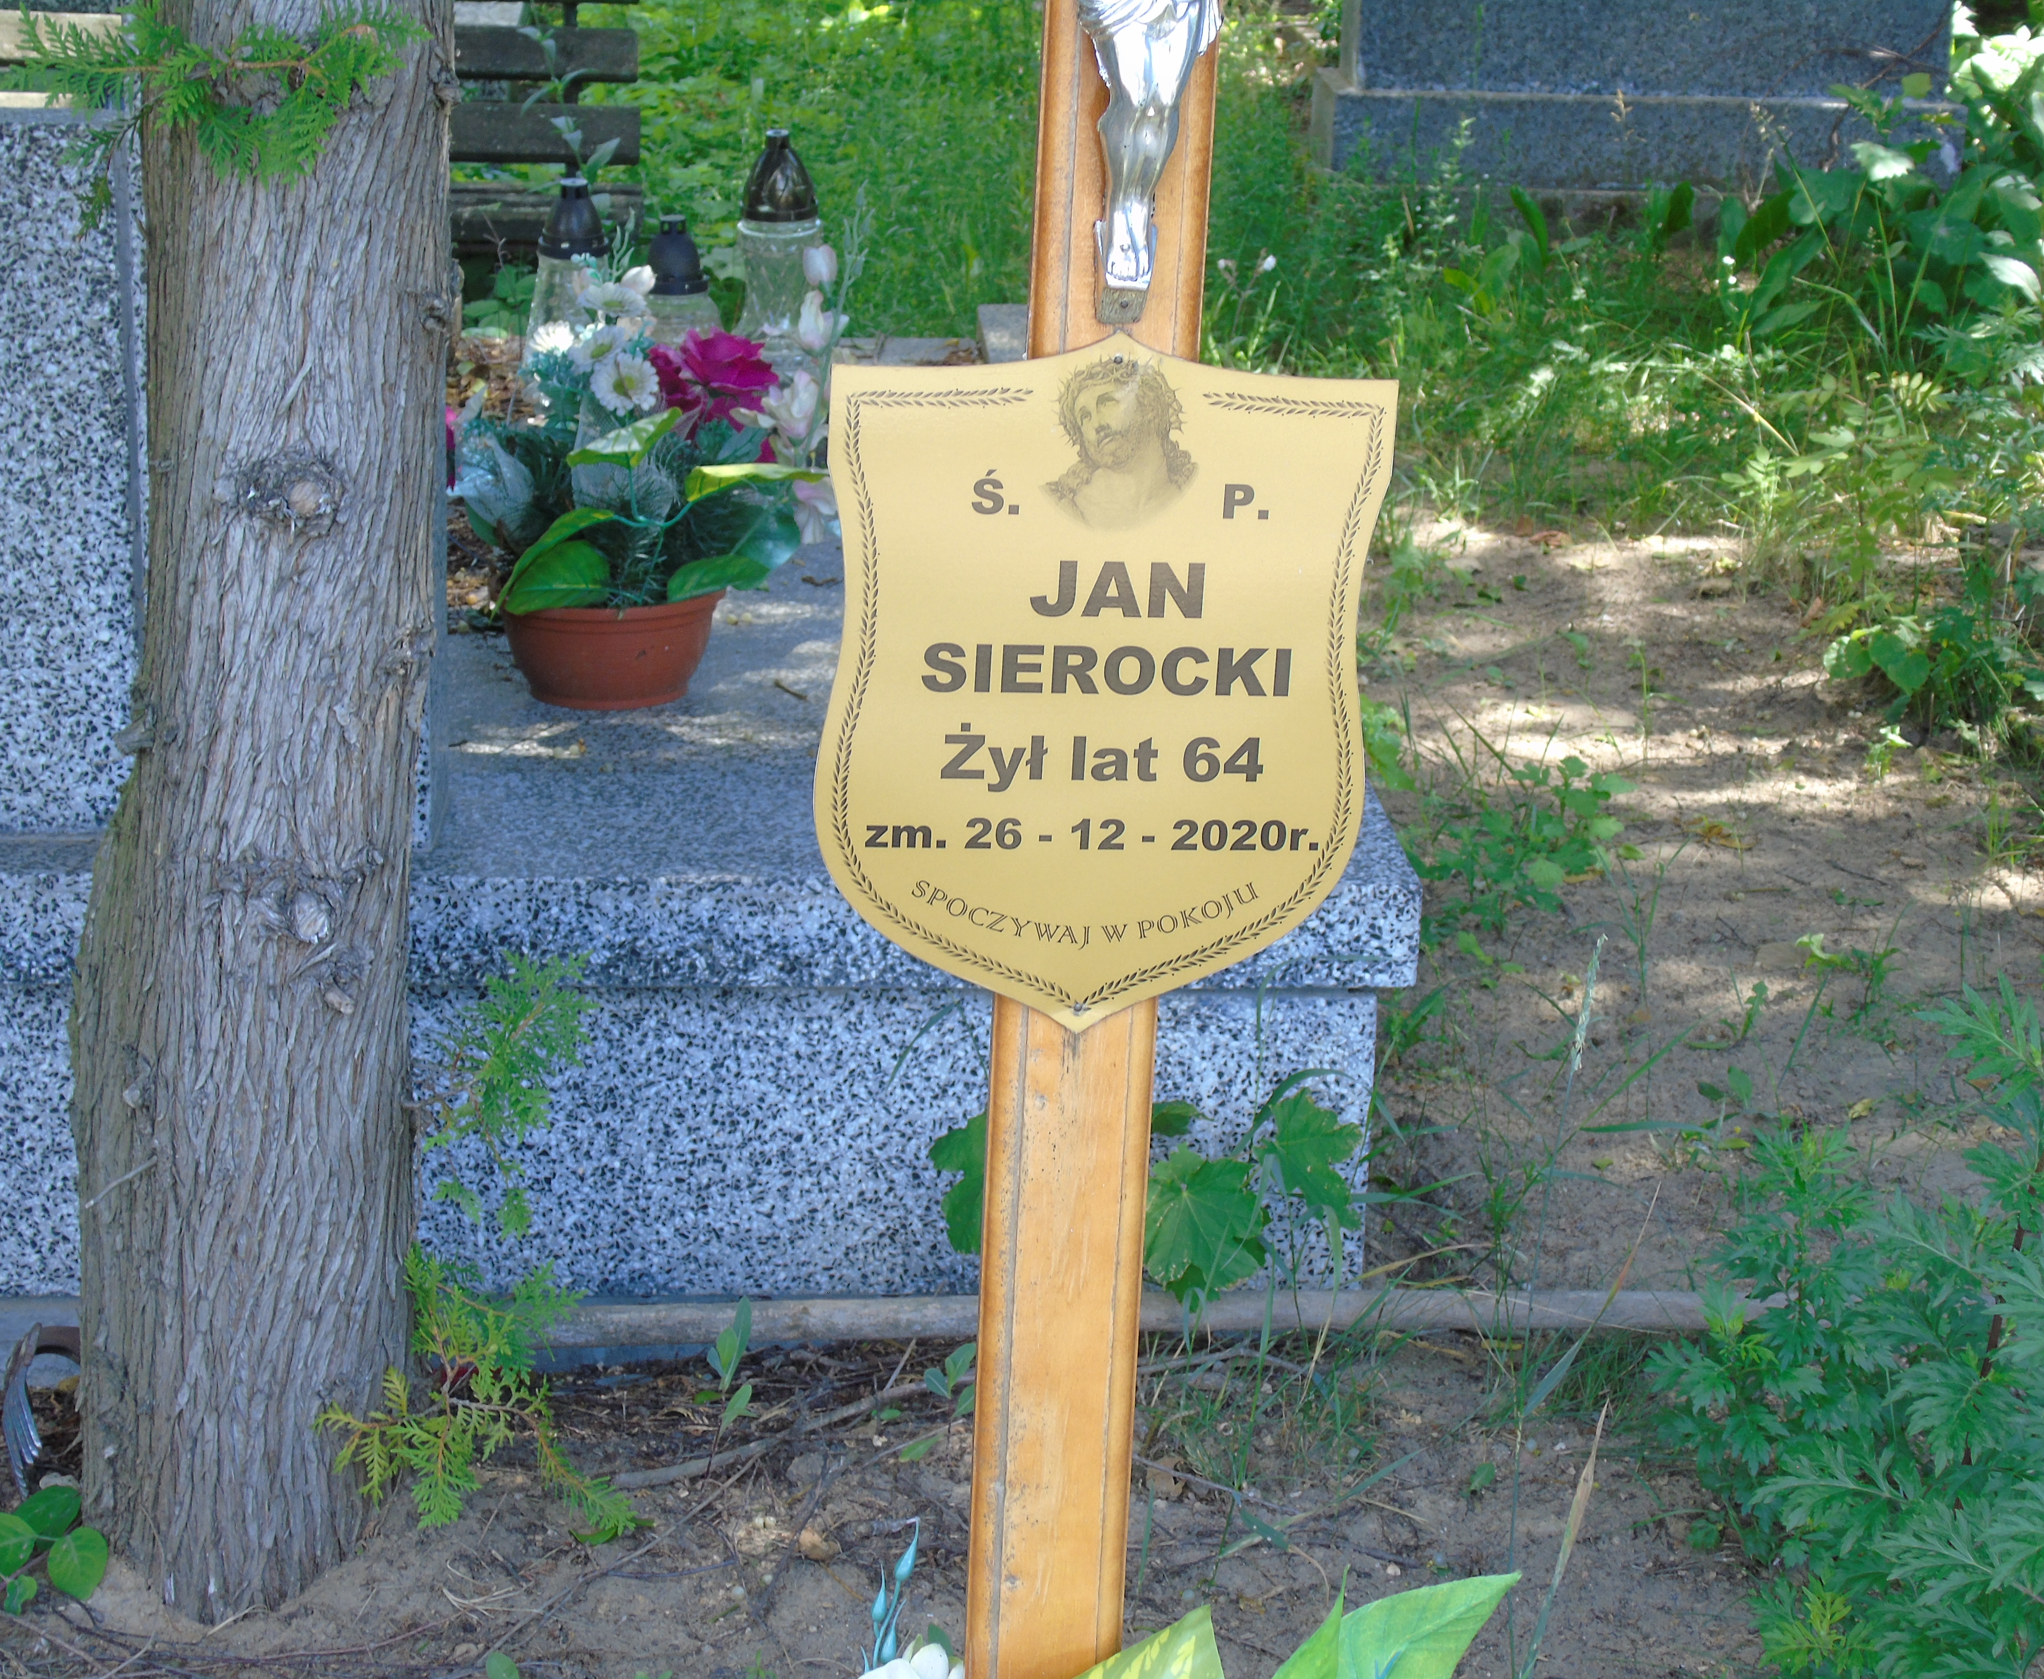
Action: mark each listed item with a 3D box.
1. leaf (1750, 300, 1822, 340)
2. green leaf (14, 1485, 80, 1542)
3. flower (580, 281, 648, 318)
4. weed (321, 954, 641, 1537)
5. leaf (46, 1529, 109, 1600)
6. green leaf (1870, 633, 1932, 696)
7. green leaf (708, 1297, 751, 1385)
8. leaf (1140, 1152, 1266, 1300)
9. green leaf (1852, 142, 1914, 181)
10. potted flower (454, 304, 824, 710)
[{"bbox_3d":[1.238,-0.842,6.500,0.115,0.060,0.060,5,19,10],"label":"leaf"},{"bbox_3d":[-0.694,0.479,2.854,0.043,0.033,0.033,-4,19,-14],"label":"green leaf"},{"bbox_3d":[-0.352,-0.465,3.452,0.063,0.034,0.055,1,18,0],"label":"flower"},{"bbox_3d":[-0.336,0.254,2.500,0.200,0.370,0.180,-1,18,-8],"label":"weed"},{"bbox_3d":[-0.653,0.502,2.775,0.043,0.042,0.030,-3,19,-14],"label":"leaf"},{"bbox_3d":[0.992,-0.198,4.520,0.068,0.066,0.040,6,19,12],"label":"green leaf"},{"bbox_3d":[-0.221,0.382,3.044,0.031,0.066,0.030,1,18,0],"label":"green leaf"},{"bbox_3d":[0.125,0.275,2.880,0.100,0.095,0.055,3,18,3],"label":"leaf"},{"bbox_3d":[1.476,-1.164,6.876,0.105,0.060,0.080,1,18,0],"label":"green leaf"},{"bbox_3d":[-0.336,-0.298,3.507,0.323,0.344,0.259,1,18,0],"label":"potted flower"}]

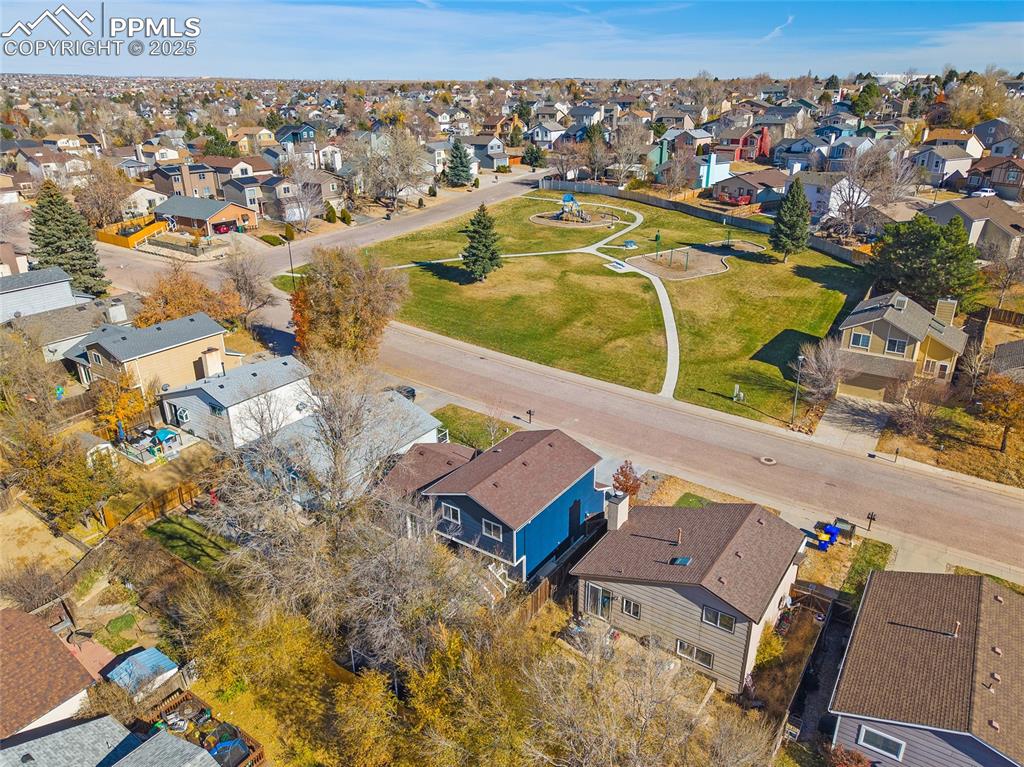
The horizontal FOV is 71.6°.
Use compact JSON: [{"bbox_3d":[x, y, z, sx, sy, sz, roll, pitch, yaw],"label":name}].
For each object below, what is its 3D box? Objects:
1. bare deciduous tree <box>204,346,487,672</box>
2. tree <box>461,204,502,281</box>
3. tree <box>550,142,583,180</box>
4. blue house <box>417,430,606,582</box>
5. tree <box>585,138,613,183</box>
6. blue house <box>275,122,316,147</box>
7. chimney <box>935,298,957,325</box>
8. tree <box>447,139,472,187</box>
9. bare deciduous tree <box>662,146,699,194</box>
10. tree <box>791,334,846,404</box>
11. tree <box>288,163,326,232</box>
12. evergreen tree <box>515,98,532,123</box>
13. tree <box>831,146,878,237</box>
[{"bbox_3d":[-9.380,6.030,40.460,15.680,16.200,14.580,0,23,0],"label":"bare deciduous tree"},{"bbox_3d":[-4.360,-19.860,99.970,5.780,10.800,5.780,0,23,0],"label":"tree"},{"bbox_3d":[10.899,-44.034,141.905,6.122,7.439,6.122,0,23,4],"label":"tree"},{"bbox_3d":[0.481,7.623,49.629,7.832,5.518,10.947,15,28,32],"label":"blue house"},{"bbox_3d":[20.479,-52.678,168.000,6.500,10.200,6.300,2,23,6],"label":"tree"},{"bbox_3d":[-67.580,-77.270,222.000,11.000,7.600,10.500,-9,25,-20],"label":"blue house"},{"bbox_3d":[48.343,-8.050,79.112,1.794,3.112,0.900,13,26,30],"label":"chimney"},{"bbox_3d":[-12.740,-52.850,169.550,6.210,10.780,6.210,0,23,0],"label":"tree"},{"bbox_3d":[36.900,-47.480,158.380,7.810,9.900,7.810,0,23,0],"label":"bare deciduous tree"},{"bbox_3d":[30.533,-1.059,70.460,4.751,6.450,4.751,9,25,23],"label":"tree"},{"bbox_3d":[-38.100,-33.910,128.950,6.720,12.340,6.720,0,23,0],"label":"tree"},{"bbox_3d":[4.295,-101.392,265.000,6.300,9.800,6.300,0,23,1],"label":"evergreen tree"},{"bbox_3d":[51.385,-28.432,106.460,6.304,12.718,6.304,9,25,24],"label":"tree"}]

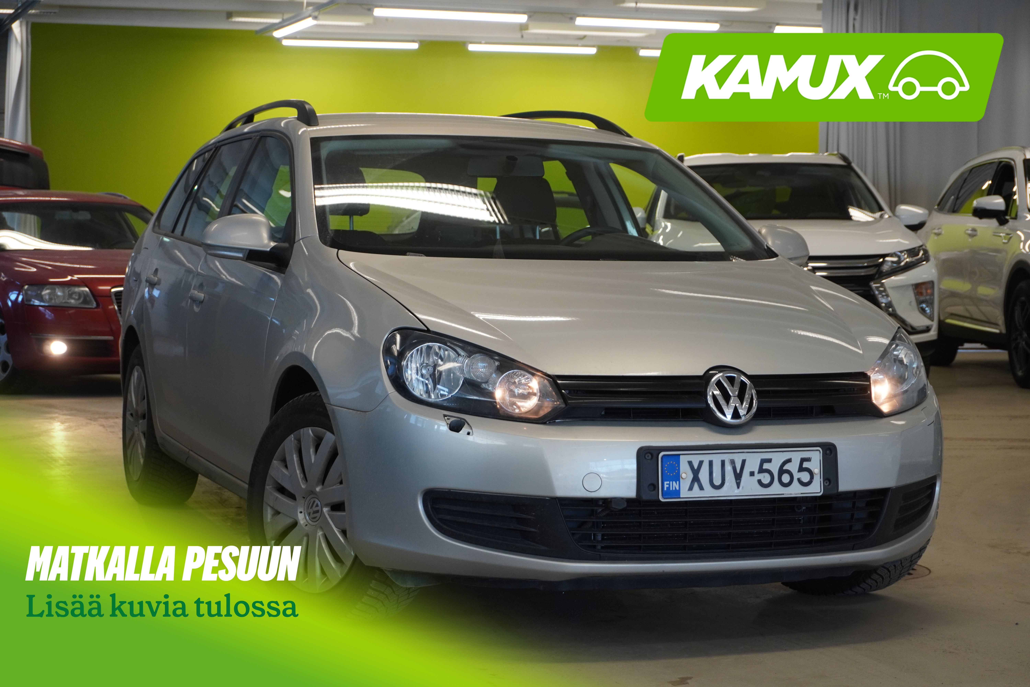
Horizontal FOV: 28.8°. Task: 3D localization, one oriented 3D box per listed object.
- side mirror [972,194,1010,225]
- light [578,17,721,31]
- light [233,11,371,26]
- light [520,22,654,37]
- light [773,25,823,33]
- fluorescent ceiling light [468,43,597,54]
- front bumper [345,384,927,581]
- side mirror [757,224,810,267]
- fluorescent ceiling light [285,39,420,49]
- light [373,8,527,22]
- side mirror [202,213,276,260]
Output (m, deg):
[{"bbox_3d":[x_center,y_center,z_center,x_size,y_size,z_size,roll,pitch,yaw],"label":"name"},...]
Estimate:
[{"bbox_3d":[3.378,-0.951,14.250,0.240,0.205,0.150,1,3,-1],"label":"side mirror"},{"bbox_3d":[1.315,-3.172,19.900,1.500,0.070,0.080,0,3,-12],"label":"light"},{"bbox_3d":[-2.336,-3.546,21.900,1.530,0.090,0.220,0,3,-12],"label":"light"},{"bbox_3d":[0.836,-3.526,22.500,1.530,0.090,0.220,0,3,-12],"label":"light"},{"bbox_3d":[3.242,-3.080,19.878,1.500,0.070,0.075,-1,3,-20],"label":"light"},{"bbox_3d":[0.200,-3.316,22.600,1.500,0.065,0.080,0,3,-12],"label":"fluorescent ceiling light"},{"bbox_3d":[0.446,0.356,5.159,1.750,0.490,0.620,0,3,-21],"label":"front bumper"},{"bbox_3d":[0.856,-0.323,6.597,0.200,0.135,0.120,0,3,-21],"label":"side mirror"},{"bbox_3d":[-1.820,-3.299,22.100,1.500,0.065,0.080,0,3,-12],"label":"fluorescent ceiling light"},{"bbox_3d":[-0.628,-3.158,19.300,1.500,0.070,0.080,0,3,-12],"label":"light"},{"bbox_3d":[-0.818,-0.315,5.945,0.200,0.135,0.120,0,3,-21],"label":"side mirror"}]

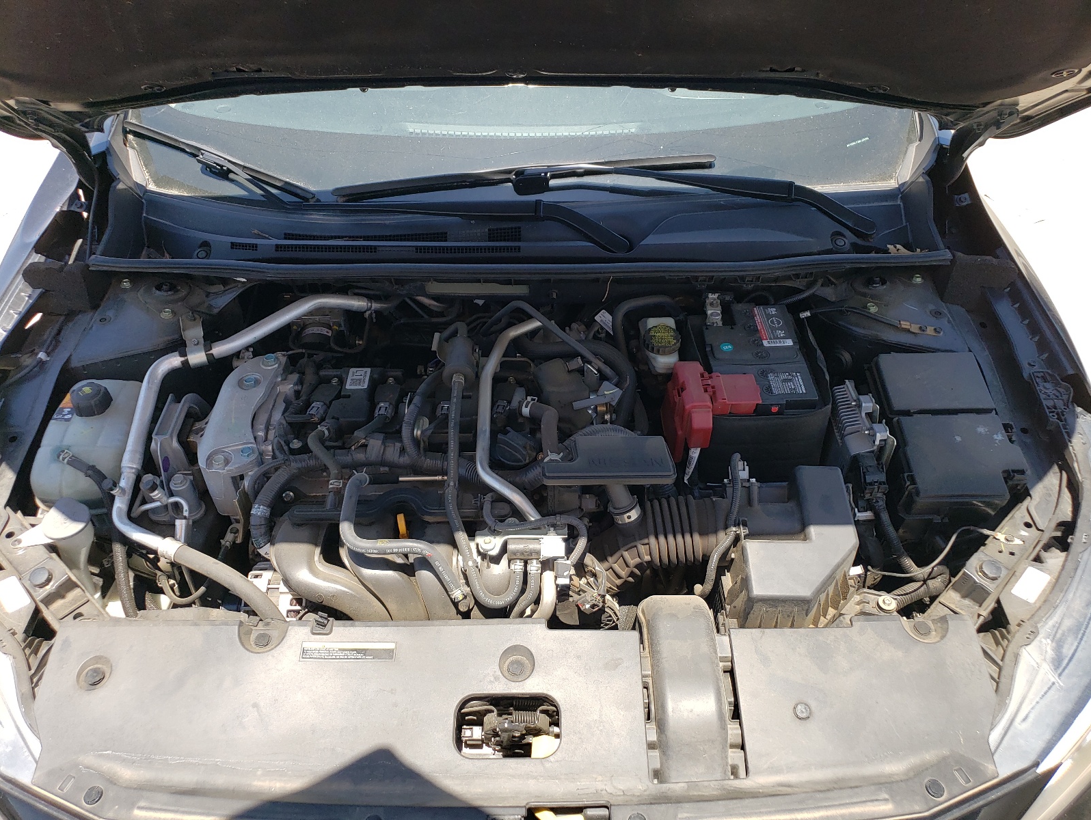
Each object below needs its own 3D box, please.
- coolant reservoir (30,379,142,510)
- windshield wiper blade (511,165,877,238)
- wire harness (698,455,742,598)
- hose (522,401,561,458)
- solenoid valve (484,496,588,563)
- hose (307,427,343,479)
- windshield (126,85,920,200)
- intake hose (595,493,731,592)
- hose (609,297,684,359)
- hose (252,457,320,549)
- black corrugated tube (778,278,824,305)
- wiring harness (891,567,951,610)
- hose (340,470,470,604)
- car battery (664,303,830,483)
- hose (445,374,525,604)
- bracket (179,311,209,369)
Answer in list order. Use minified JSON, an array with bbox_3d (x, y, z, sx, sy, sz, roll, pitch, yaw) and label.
[{"bbox_3d":[-0.663,0.049,1.190,0.125,0.155,0.155,-1,42,-2],"label":"coolant reservoir"},{"bbox_3d":[0.259,-0.363,1.421,0.620,0.085,0.085,0,43,-1],"label":"windshield wiper blade"},{"bbox_3d":[0.244,0.158,1.152,0.050,0.055,0.225,13,45,11],"label":"wire harness"},{"bbox_3d":[-0.007,0.028,1.208,0.058,0.045,0.095,0,43,-1],"label":"hose"},{"bbox_3d":[-0.013,0.153,1.075,0.130,0.060,0.095,-1,42,-2],"label":"solenoid valve"},{"bbox_3d":[-0.325,0.063,1.208,0.050,0.045,0.075,0,43,-1],"label":"hose"},{"bbox_3d":[-0.058,-0.728,1.620,1.450,0.130,0.880,-1,70,-2],"label":"windshield"},{"bbox_3d":[0.158,0.176,1.110,0.165,0.110,0.120,-1,42,-2],"label":"intake hose"},{"bbox_3d":[0.165,-0.134,1.325,0.110,0.085,0.095,-1,42,-2],"label":"hose"},{"bbox_3d":[-0.355,0.123,1.125,0.085,0.085,0.085,-1,42,-2],"label":"hose"},{"bbox_3d":[0.465,-0.215,1.492,0.090,0.050,0.030,0,43,-1],"label":"black corrugated tube"},{"bbox_3d":[0.474,0.228,1.040,0.070,0.040,0.045,-1,42,-2],"label":"wiring harness"},{"bbox_3d":[-0.194,0.174,1.132,0.155,0.085,0.165,0,43,-1],"label":"hose"},{"bbox_3d":[0.356,-0.031,1.497,0.182,0.195,0.250,0,43,-1],"label":"car battery"},{"bbox_3d":[-0.080,0.105,1.095,0.100,0.130,0.310,-1,42,-2],"label":"hose"},{"bbox_3d":[-0.568,-0.114,1.330,0.035,0.045,0.105,-13,45,-14],"label":"bracket"}]

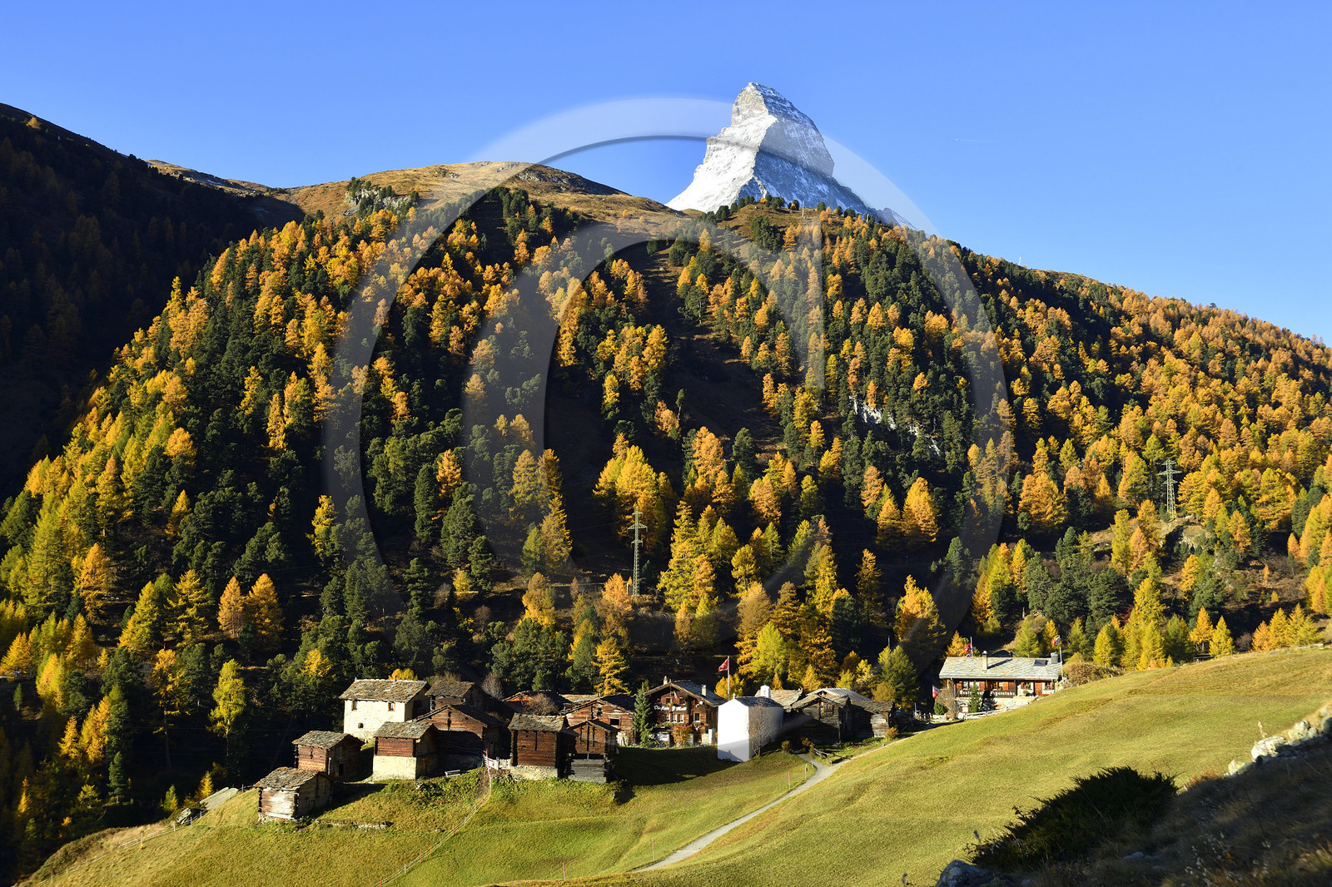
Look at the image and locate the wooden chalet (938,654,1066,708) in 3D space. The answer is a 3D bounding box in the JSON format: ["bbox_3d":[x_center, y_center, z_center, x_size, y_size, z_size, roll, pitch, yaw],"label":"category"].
[{"bbox_3d":[51.120,36.426,211.830,18.000,8.300,11.000,-4,-11,22],"label":"wooden chalet"}]

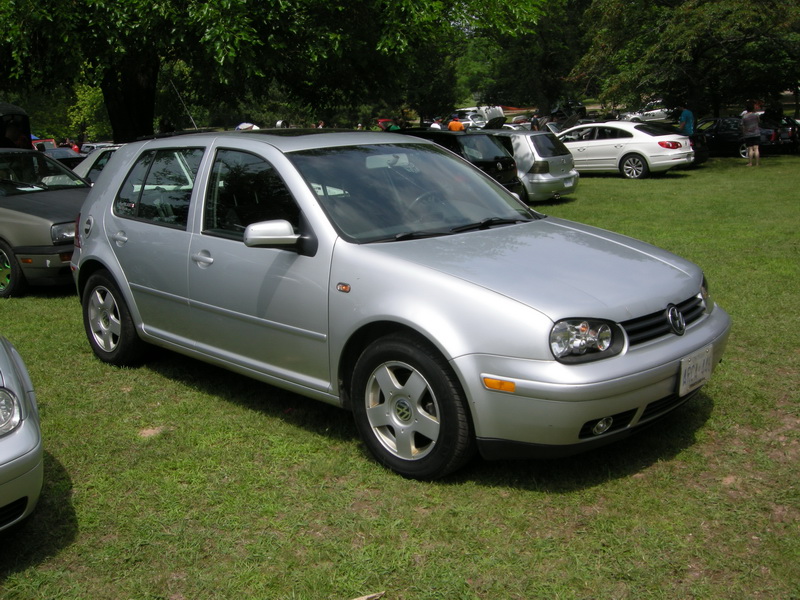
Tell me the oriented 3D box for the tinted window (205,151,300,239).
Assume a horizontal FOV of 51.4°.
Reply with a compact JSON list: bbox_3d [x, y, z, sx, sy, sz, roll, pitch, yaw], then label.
[{"bbox_3d":[-0.700,-0.508,4.020,0.900,0.450,0.070,11,-8,42],"label":"tinted window"}]

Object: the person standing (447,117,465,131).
[{"bbox_3d":[1.824,-5.131,27.178,0.550,1.750,0.360,-2,12,-5],"label":"person standing"}]

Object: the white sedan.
[{"bbox_3d":[5.272,-3.945,21.734,4.800,1.420,1.855,9,15,38],"label":"white sedan"}]

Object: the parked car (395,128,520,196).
[{"bbox_3d":[0.170,-2.293,14.951,4.170,1.450,1.740,10,16,42],"label":"parked car"}]

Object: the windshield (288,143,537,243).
[{"bbox_3d":[0.078,-0.601,4.307,1.400,0.120,0.879,-12,46,-45],"label":"windshield"}]

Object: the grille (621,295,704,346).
[{"bbox_3d":[1.099,0.073,3.404,0.120,0.125,0.740,11,16,42],"label":"grille"}]

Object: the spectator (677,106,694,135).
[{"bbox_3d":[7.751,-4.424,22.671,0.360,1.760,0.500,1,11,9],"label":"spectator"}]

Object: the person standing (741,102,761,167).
[{"bbox_3d":[9.733,-4.582,23.069,0.500,1.740,0.360,2,11,12],"label":"person standing"}]

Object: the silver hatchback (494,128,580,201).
[{"bbox_3d":[1.640,-2.830,17.450,4.150,1.440,1.735,9,14,38],"label":"silver hatchback"}]

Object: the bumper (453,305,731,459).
[{"bbox_3d":[0.984,0.320,3.568,0.590,0.440,1.710,11,16,42],"label":"bumper"}]

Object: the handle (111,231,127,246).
[{"bbox_3d":[-1.630,-0.351,4.787,0.190,0.075,0.055,10,16,42],"label":"handle"}]

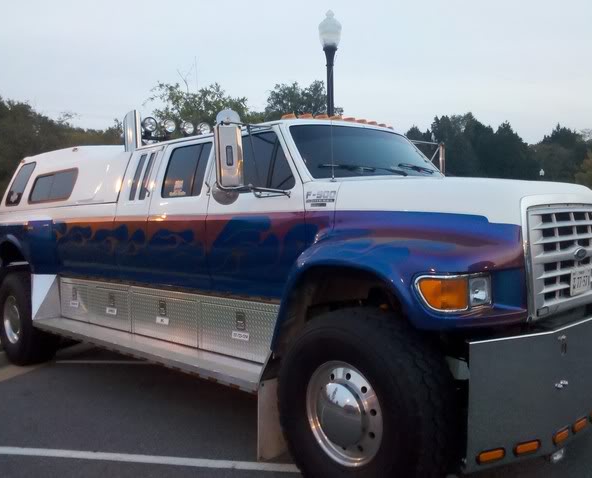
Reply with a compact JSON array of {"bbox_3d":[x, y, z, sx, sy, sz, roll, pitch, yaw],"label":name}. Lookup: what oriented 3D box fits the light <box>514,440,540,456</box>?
[{"bbox_3d":[1.133,1.024,2.710,0.160,0.056,0.027,-2,2,-24],"label":"light"}]

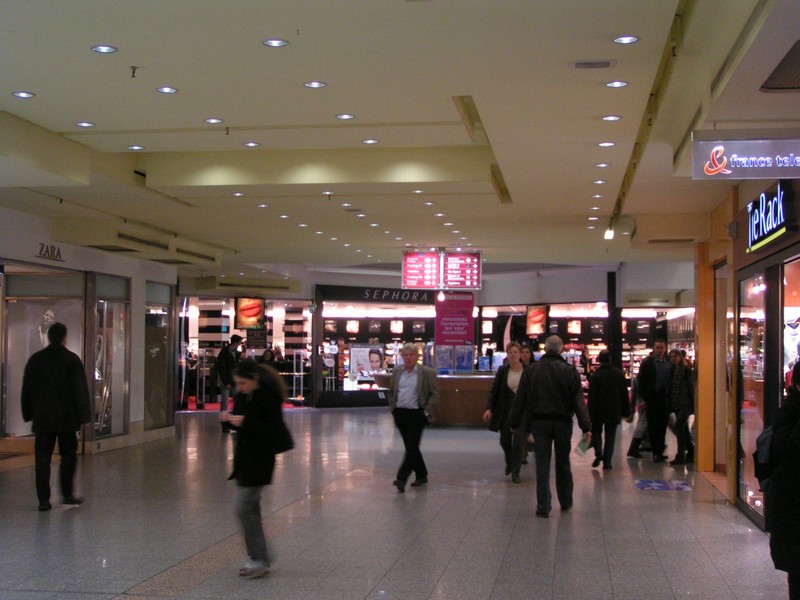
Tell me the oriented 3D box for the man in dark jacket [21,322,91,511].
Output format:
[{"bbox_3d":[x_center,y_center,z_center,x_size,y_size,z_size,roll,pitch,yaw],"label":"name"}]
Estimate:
[{"bbox_3d":[-3.431,1.155,10.892,0.620,1.848,0.420,0,-3,12],"label":"man in dark jacket"}]

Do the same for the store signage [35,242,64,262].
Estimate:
[{"bbox_3d":[-4.798,-0.654,14.994,0.050,0.172,0.904,0,-3,9],"label":"store signage"}]

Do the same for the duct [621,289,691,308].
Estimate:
[{"bbox_3d":[6.916,-0.041,29.400,1.800,0.480,0.700,0,-3,9],"label":"duct"}]

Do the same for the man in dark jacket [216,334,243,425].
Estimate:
[{"bbox_3d":[-3.285,1.608,21.040,0.420,1.871,0.480,0,-3,21],"label":"man in dark jacket"}]

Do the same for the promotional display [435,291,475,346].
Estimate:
[{"bbox_3d":[1.149,0.396,22.900,0.810,1.100,0.100,0,-3,6],"label":"promotional display"}]

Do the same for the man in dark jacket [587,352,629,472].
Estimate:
[{"bbox_3d":[2.979,1.553,15.531,0.560,1.660,0.420,0,-3,3],"label":"man in dark jacket"}]

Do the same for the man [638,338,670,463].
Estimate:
[{"bbox_3d":[3.751,1.471,15.963,0.520,1.780,0.380,0,-3,-3],"label":"man"}]

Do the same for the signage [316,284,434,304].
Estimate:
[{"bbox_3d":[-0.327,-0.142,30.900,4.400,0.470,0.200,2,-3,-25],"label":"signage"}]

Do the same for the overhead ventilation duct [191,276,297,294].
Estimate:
[{"bbox_3d":[-3.808,-0.364,27.300,2.400,0.340,1.000,2,-3,-30],"label":"overhead ventilation duct"}]

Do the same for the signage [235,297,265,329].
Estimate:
[{"bbox_3d":[-3.907,0.350,28.200,0.740,0.760,0.180,2,-3,-29],"label":"signage"}]

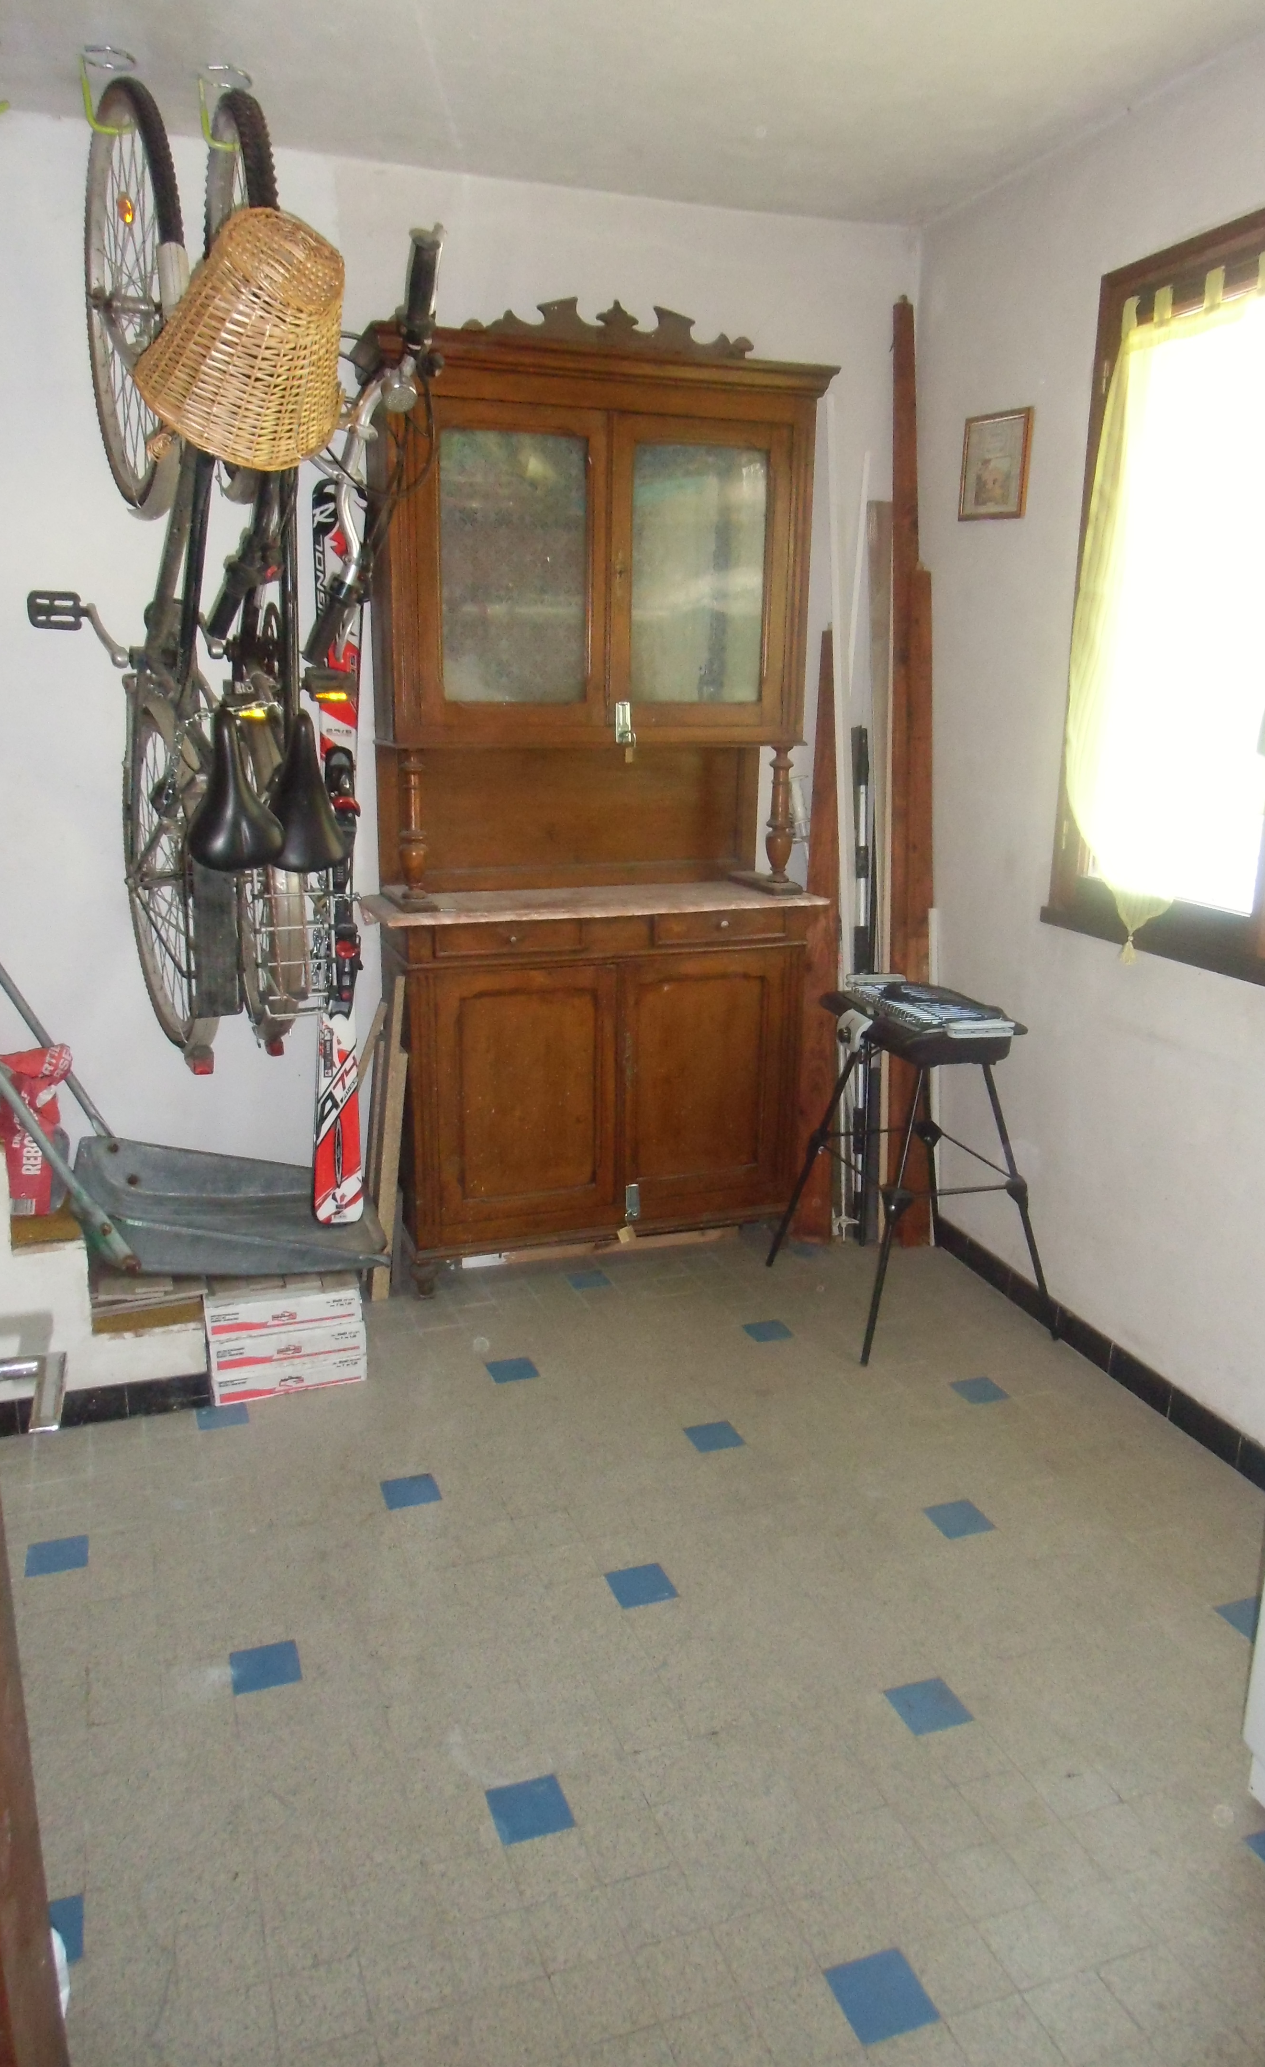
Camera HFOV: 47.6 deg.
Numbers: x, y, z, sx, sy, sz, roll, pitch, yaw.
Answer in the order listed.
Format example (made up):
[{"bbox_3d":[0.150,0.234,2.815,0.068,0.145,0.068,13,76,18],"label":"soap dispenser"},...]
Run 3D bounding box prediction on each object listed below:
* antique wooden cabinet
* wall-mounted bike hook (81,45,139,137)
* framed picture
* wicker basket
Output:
[{"bbox_3d":[-0.083,-0.505,3.432,1.083,2.225,0.349,-5,15,-20],"label":"antique wooden cabinet"},{"bbox_3d":[-0.951,-1.717,2.624,0.102,0.120,0.099,-4,15,-19],"label":"wall-mounted bike hook"},{"bbox_3d":[0.834,-1.297,3.289,0.015,0.230,0.275,-4,14,-17],"label":"framed picture"},{"bbox_3d":[-0.576,-1.101,2.222,0.335,0.335,0.250,27,-33,-19],"label":"wicker basket"}]

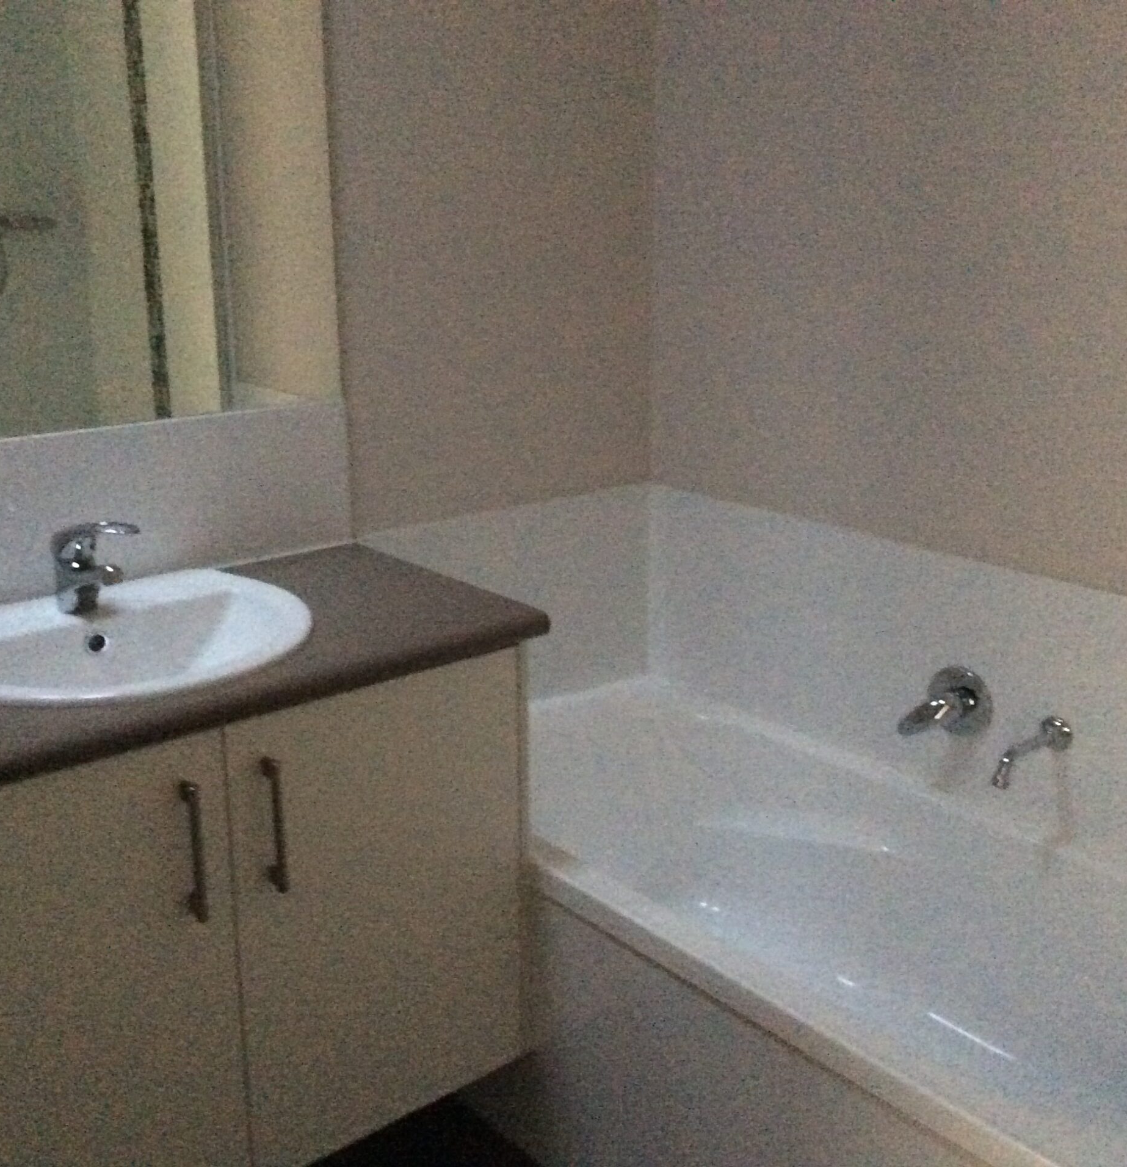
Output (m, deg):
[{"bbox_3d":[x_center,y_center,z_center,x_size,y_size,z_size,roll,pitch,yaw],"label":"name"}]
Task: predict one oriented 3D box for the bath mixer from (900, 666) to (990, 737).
[{"bbox_3d":[0.619,0.209,2.437,0.115,0.120,0.120,-14,21,-37],"label":"bath mixer"}]

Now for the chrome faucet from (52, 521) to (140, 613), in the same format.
[{"bbox_3d":[-0.666,-0.023,2.117,0.165,0.138,0.064,15,23,42],"label":"chrome faucet"}]

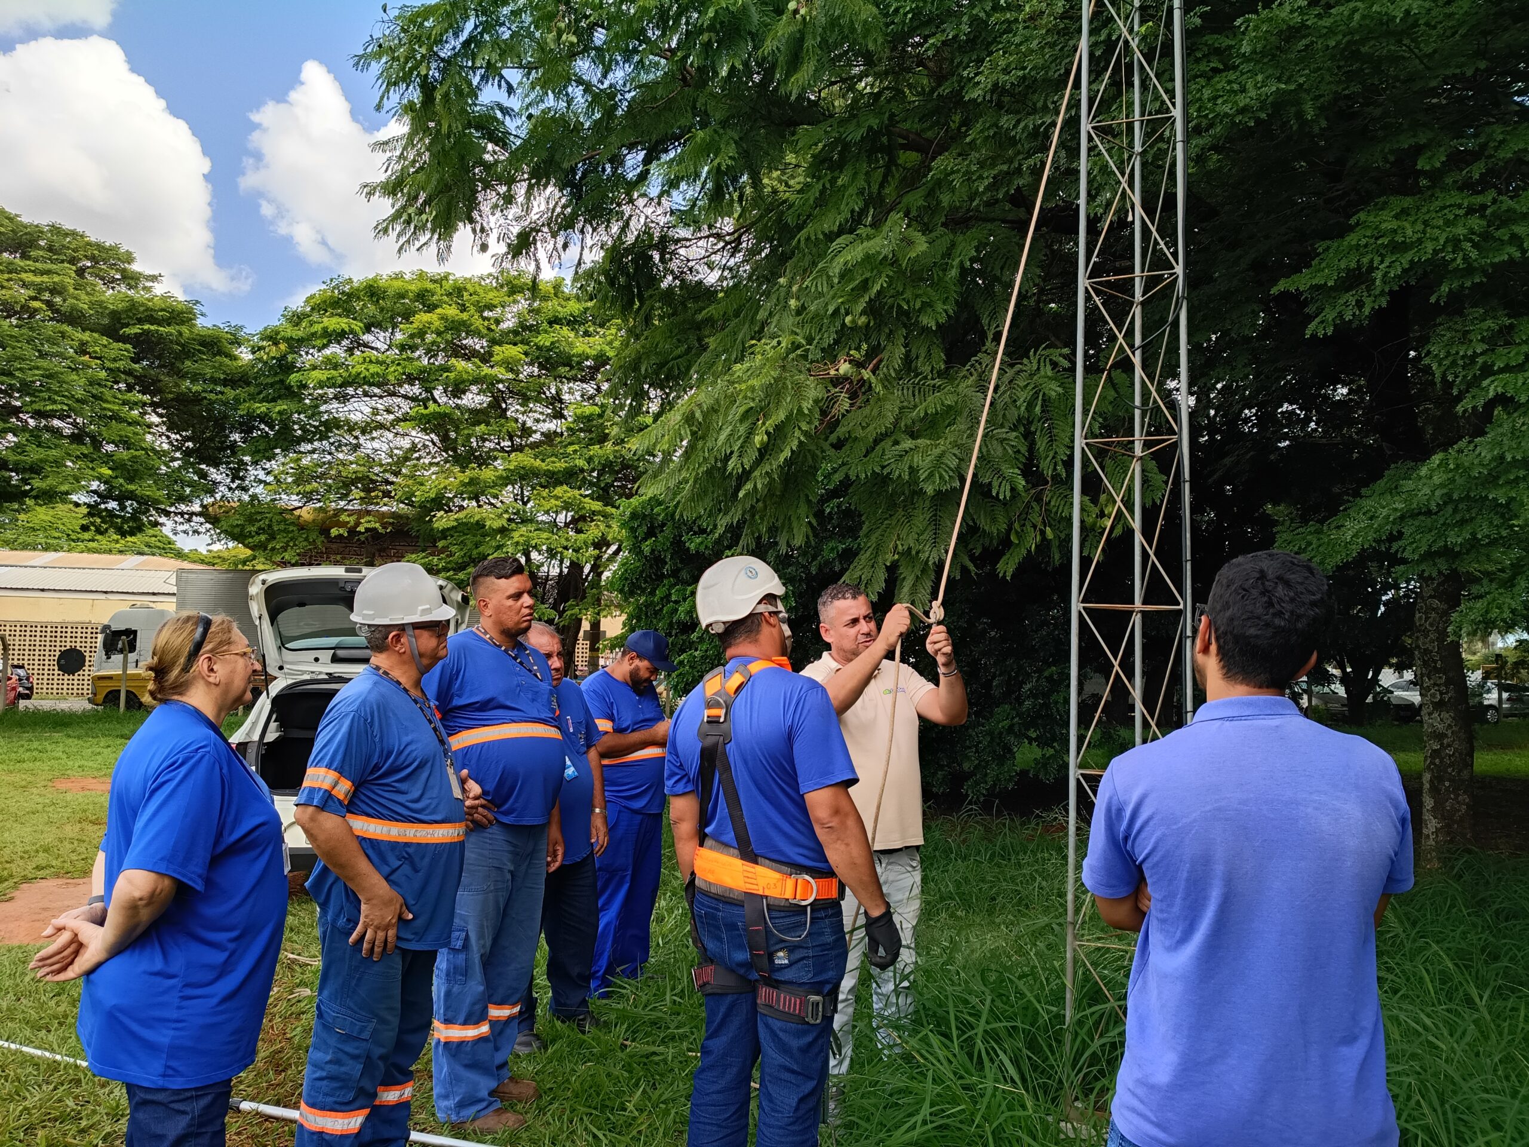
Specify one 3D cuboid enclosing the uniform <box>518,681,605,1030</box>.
[{"bbox_3d":[-0.781,1.102,4.675,0.330,1.390,0.520,-2,-6,38],"label":"uniform"}]

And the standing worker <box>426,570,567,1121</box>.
[{"bbox_3d":[-0.864,0.870,3.854,0.420,1.830,0.560,0,-5,20],"label":"standing worker"}]

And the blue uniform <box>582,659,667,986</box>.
[{"bbox_3d":[-0.591,1.140,5.137,0.360,1.400,0.500,-2,-6,32],"label":"blue uniform"}]

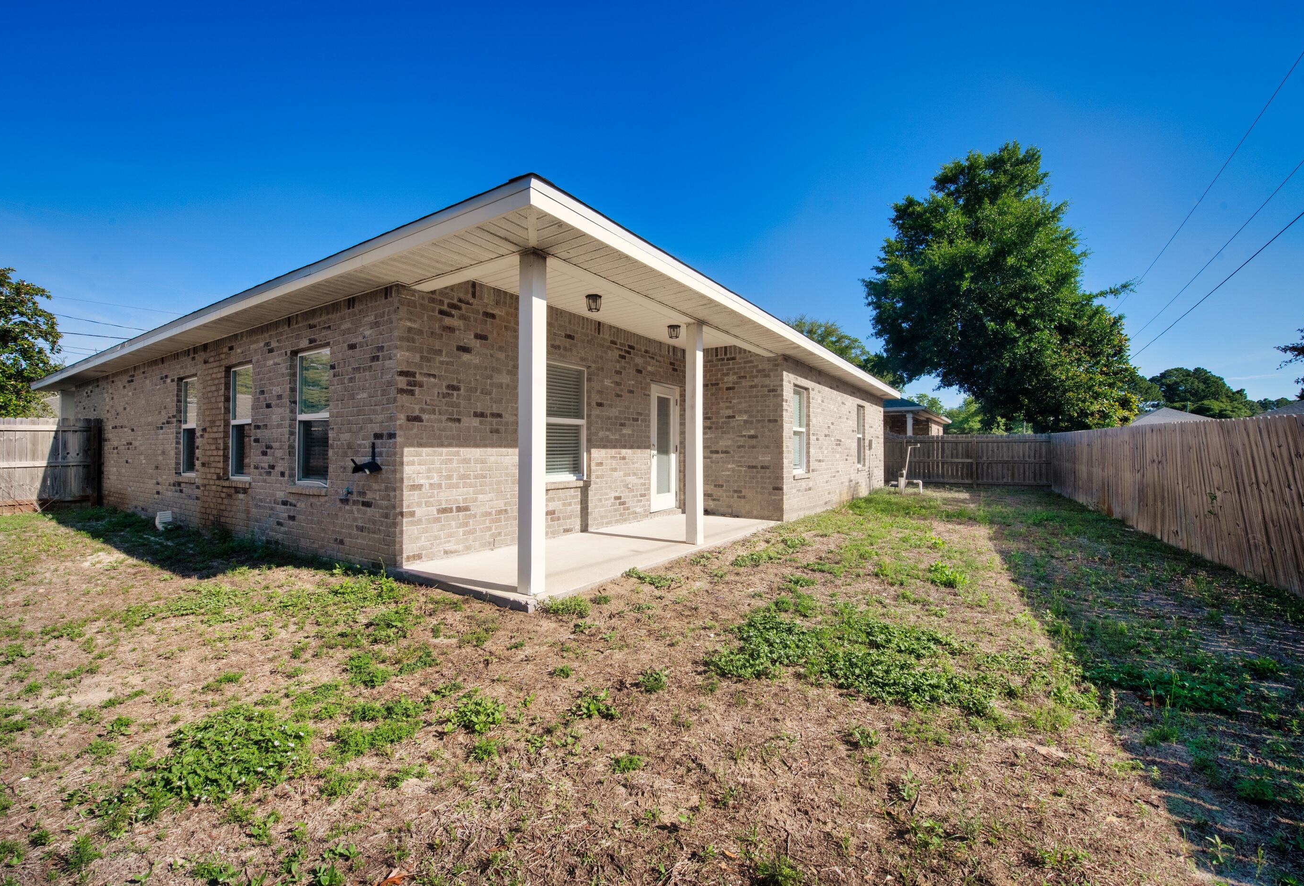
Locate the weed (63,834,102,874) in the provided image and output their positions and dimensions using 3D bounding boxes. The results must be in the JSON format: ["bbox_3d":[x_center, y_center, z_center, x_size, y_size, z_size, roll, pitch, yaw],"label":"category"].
[{"bbox_3d":[-1.776,1.282,1.613,0.078,0.082,0.086,0,-1,43],"label":"weed"}]

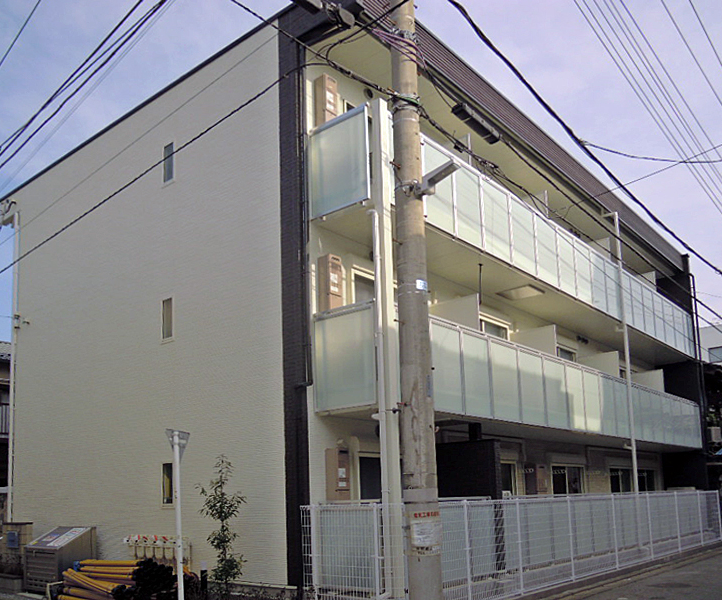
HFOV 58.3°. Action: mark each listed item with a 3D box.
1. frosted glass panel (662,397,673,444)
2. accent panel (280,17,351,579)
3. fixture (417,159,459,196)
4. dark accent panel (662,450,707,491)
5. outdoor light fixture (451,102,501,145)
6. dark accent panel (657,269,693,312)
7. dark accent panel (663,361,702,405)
[{"bbox_3d":[8.234,3.237,17.385,0.050,1.300,1.000,-11,-16,39],"label":"frosted glass panel"},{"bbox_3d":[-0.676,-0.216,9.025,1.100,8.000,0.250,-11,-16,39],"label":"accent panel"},{"bbox_3d":[0.713,-1.132,5.882,0.445,0.130,0.140,-31,-31,32],"label":"fixture"},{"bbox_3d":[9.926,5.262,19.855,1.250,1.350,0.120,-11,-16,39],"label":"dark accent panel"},{"bbox_3d":[1.238,-1.892,6.935,0.160,0.160,0.820,-14,-21,38],"label":"outdoor light fixture"},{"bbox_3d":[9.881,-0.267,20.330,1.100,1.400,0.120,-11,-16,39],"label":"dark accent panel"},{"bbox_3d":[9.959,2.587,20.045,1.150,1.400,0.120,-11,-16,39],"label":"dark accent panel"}]

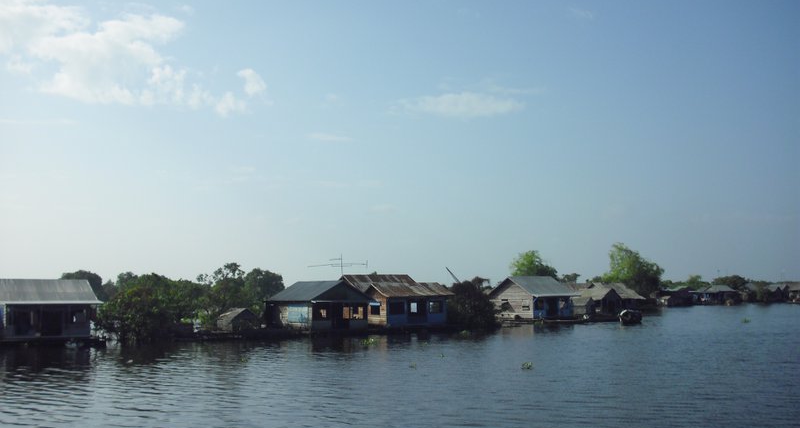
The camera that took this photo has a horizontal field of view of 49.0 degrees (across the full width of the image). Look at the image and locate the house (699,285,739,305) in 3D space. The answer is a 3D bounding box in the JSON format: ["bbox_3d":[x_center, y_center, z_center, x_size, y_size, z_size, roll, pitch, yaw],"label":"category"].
[{"bbox_3d":[52.170,13.258,143.398,5.800,3.480,4.600,2,-5,-23],"label":"house"}]

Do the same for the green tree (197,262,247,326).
[{"bbox_3d":[-13.357,6.174,65.716,3.900,5.080,3.800,1,-5,-11],"label":"green tree"}]

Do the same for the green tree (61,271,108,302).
[{"bbox_3d":[-26.467,7.052,73.671,4.200,4.620,4.000,2,-5,-20],"label":"green tree"}]

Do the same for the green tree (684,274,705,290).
[{"bbox_3d":[54.129,13.789,161.414,3.900,5.330,3.700,-2,-5,18],"label":"green tree"}]

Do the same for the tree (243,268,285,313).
[{"bbox_3d":[-11.368,6.968,73.678,3.700,4.780,3.600,1,-5,-9],"label":"tree"}]

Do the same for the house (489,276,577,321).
[{"bbox_3d":[12.391,7.961,82.126,6.200,4.170,5.600,4,-6,-38],"label":"house"}]

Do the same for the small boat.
[{"bbox_3d":[20.478,9.083,78.022,1.300,1.370,4.300,-3,-5,30],"label":"small boat"}]

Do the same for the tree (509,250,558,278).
[{"bbox_3d":[16.066,8.168,105.685,6.200,7.550,5.800,-1,-5,9],"label":"tree"}]

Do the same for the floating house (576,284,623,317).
[{"bbox_3d":[20.223,8.842,88.576,3.500,3.250,4.000,4,-6,-40],"label":"floating house"}]

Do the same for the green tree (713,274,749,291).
[{"bbox_3d":[61.872,14.013,164.405,6.800,5.360,6.200,-2,-5,20],"label":"green tree"}]

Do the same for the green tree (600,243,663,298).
[{"bbox_3d":[29.449,8.026,111.717,7.800,8.810,7.200,-1,-5,15],"label":"green tree"}]

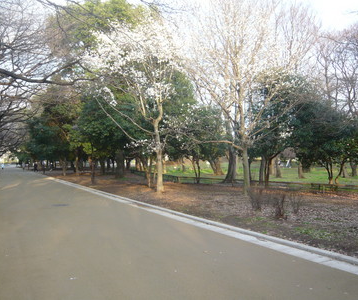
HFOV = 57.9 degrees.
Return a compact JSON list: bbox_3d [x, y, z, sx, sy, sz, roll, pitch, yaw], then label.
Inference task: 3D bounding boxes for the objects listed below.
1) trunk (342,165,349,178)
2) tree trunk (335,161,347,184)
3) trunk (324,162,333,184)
[{"bbox_3d":[15.955,2.060,31.000,0.680,1.342,0.650,0,-2,0],"label":"trunk"},{"bbox_3d":[11.242,1.557,22.595,0.761,1.660,0.457,0,-2,0],"label":"tree trunk"},{"bbox_3d":[10.306,1.620,22.300,0.600,1.517,0.500,0,-2,0],"label":"trunk"}]

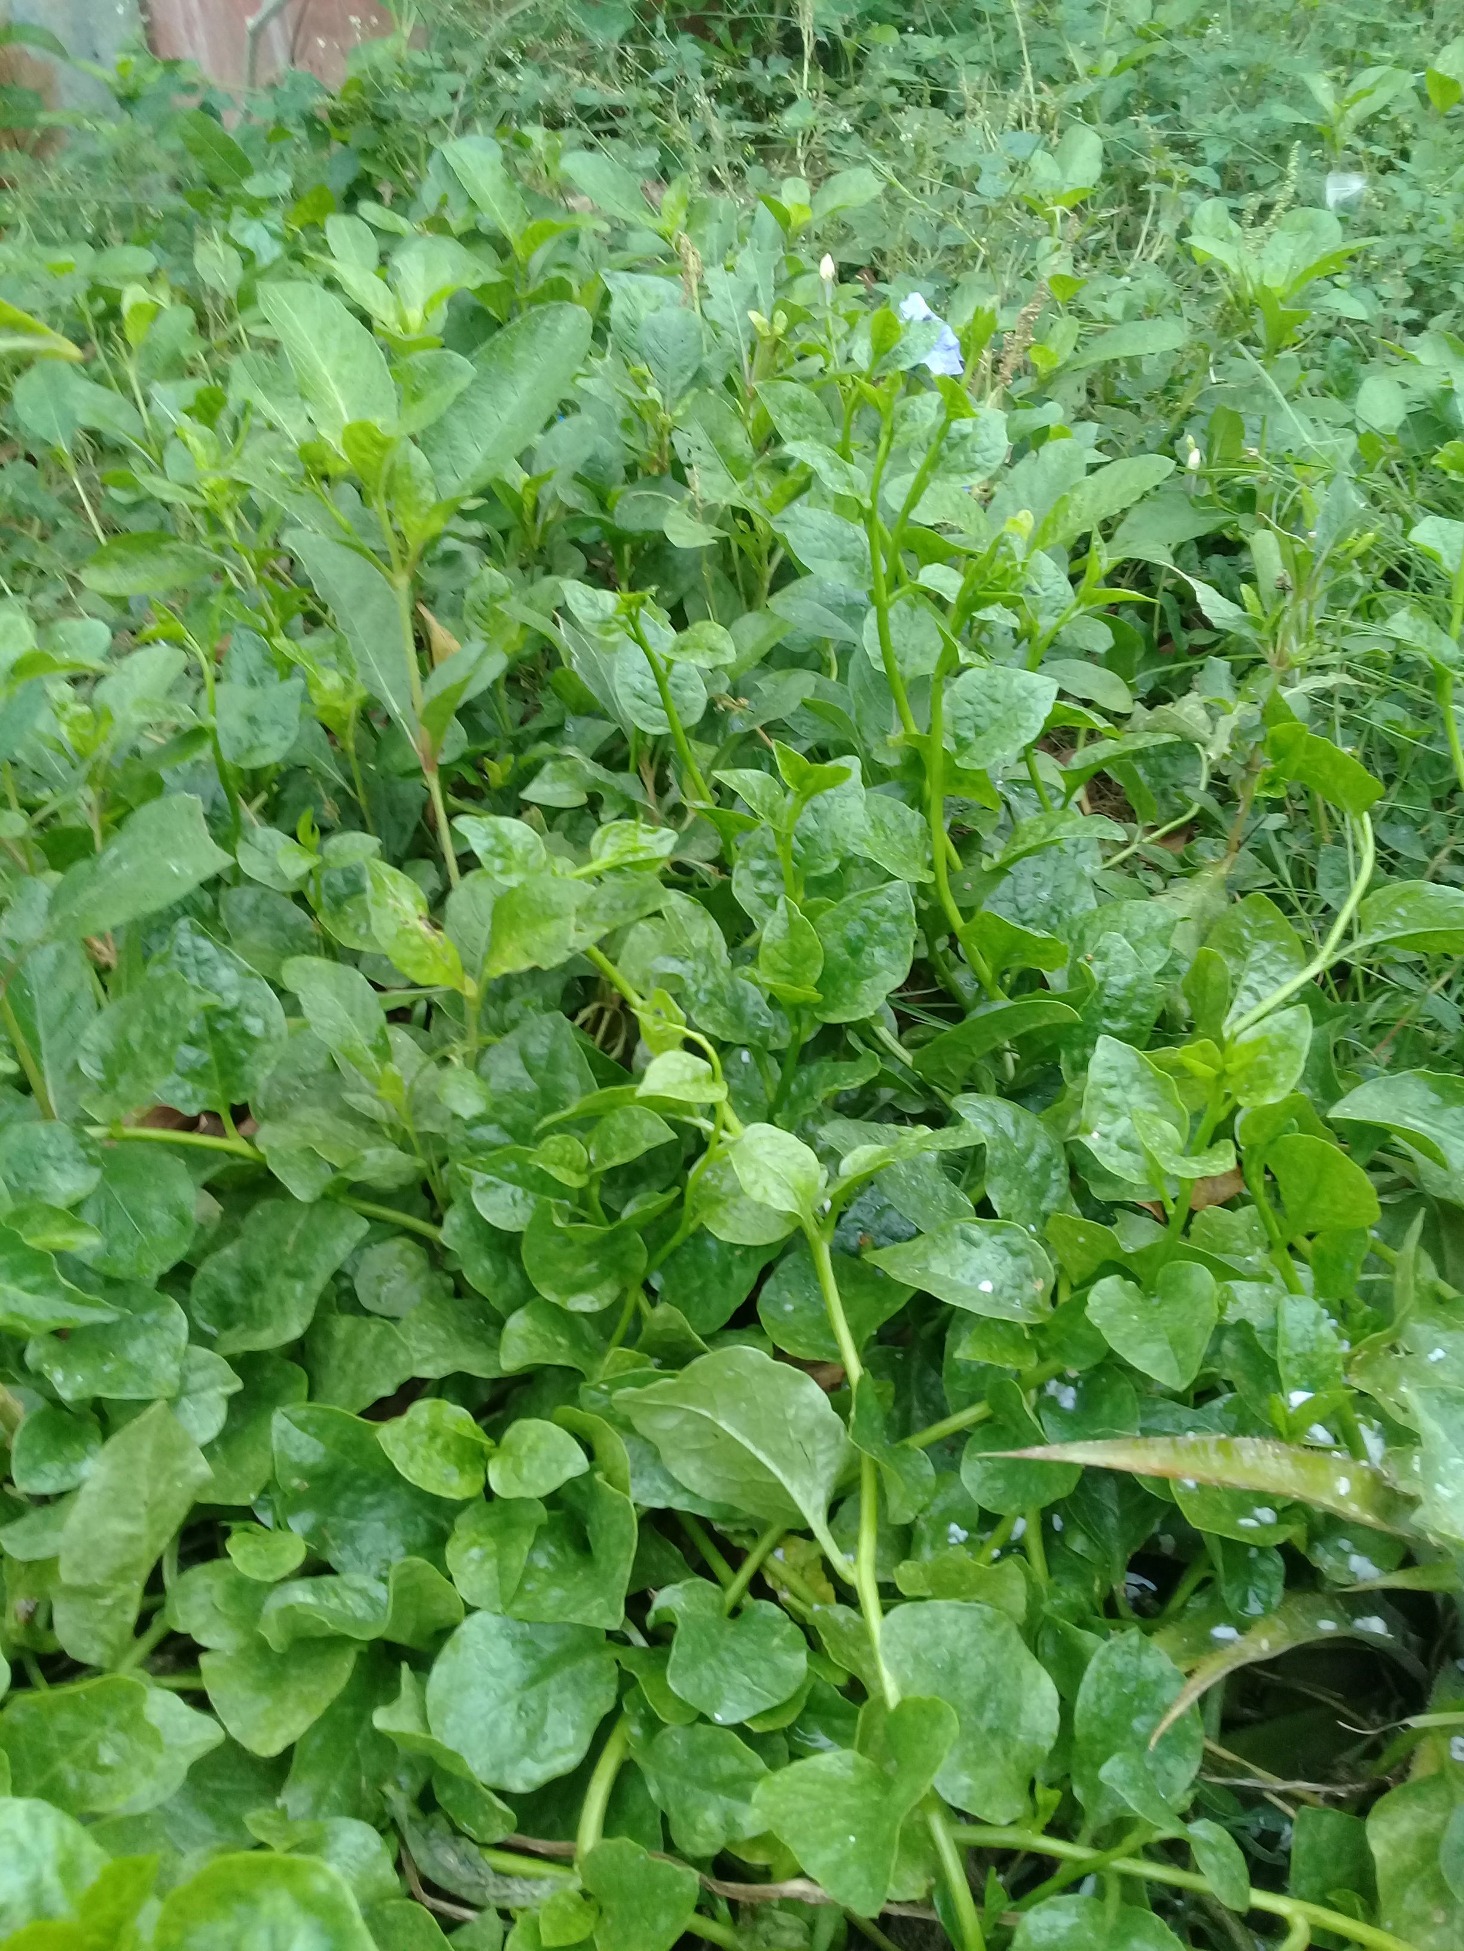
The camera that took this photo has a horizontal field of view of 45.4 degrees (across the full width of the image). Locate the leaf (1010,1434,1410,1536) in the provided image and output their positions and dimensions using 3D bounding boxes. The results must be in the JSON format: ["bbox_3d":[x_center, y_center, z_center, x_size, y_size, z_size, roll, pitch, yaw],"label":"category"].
[{"bbox_3d":[0.201,0.213,0.734,0.176,0.022,0.023,4,59,12],"label":"leaf"}]

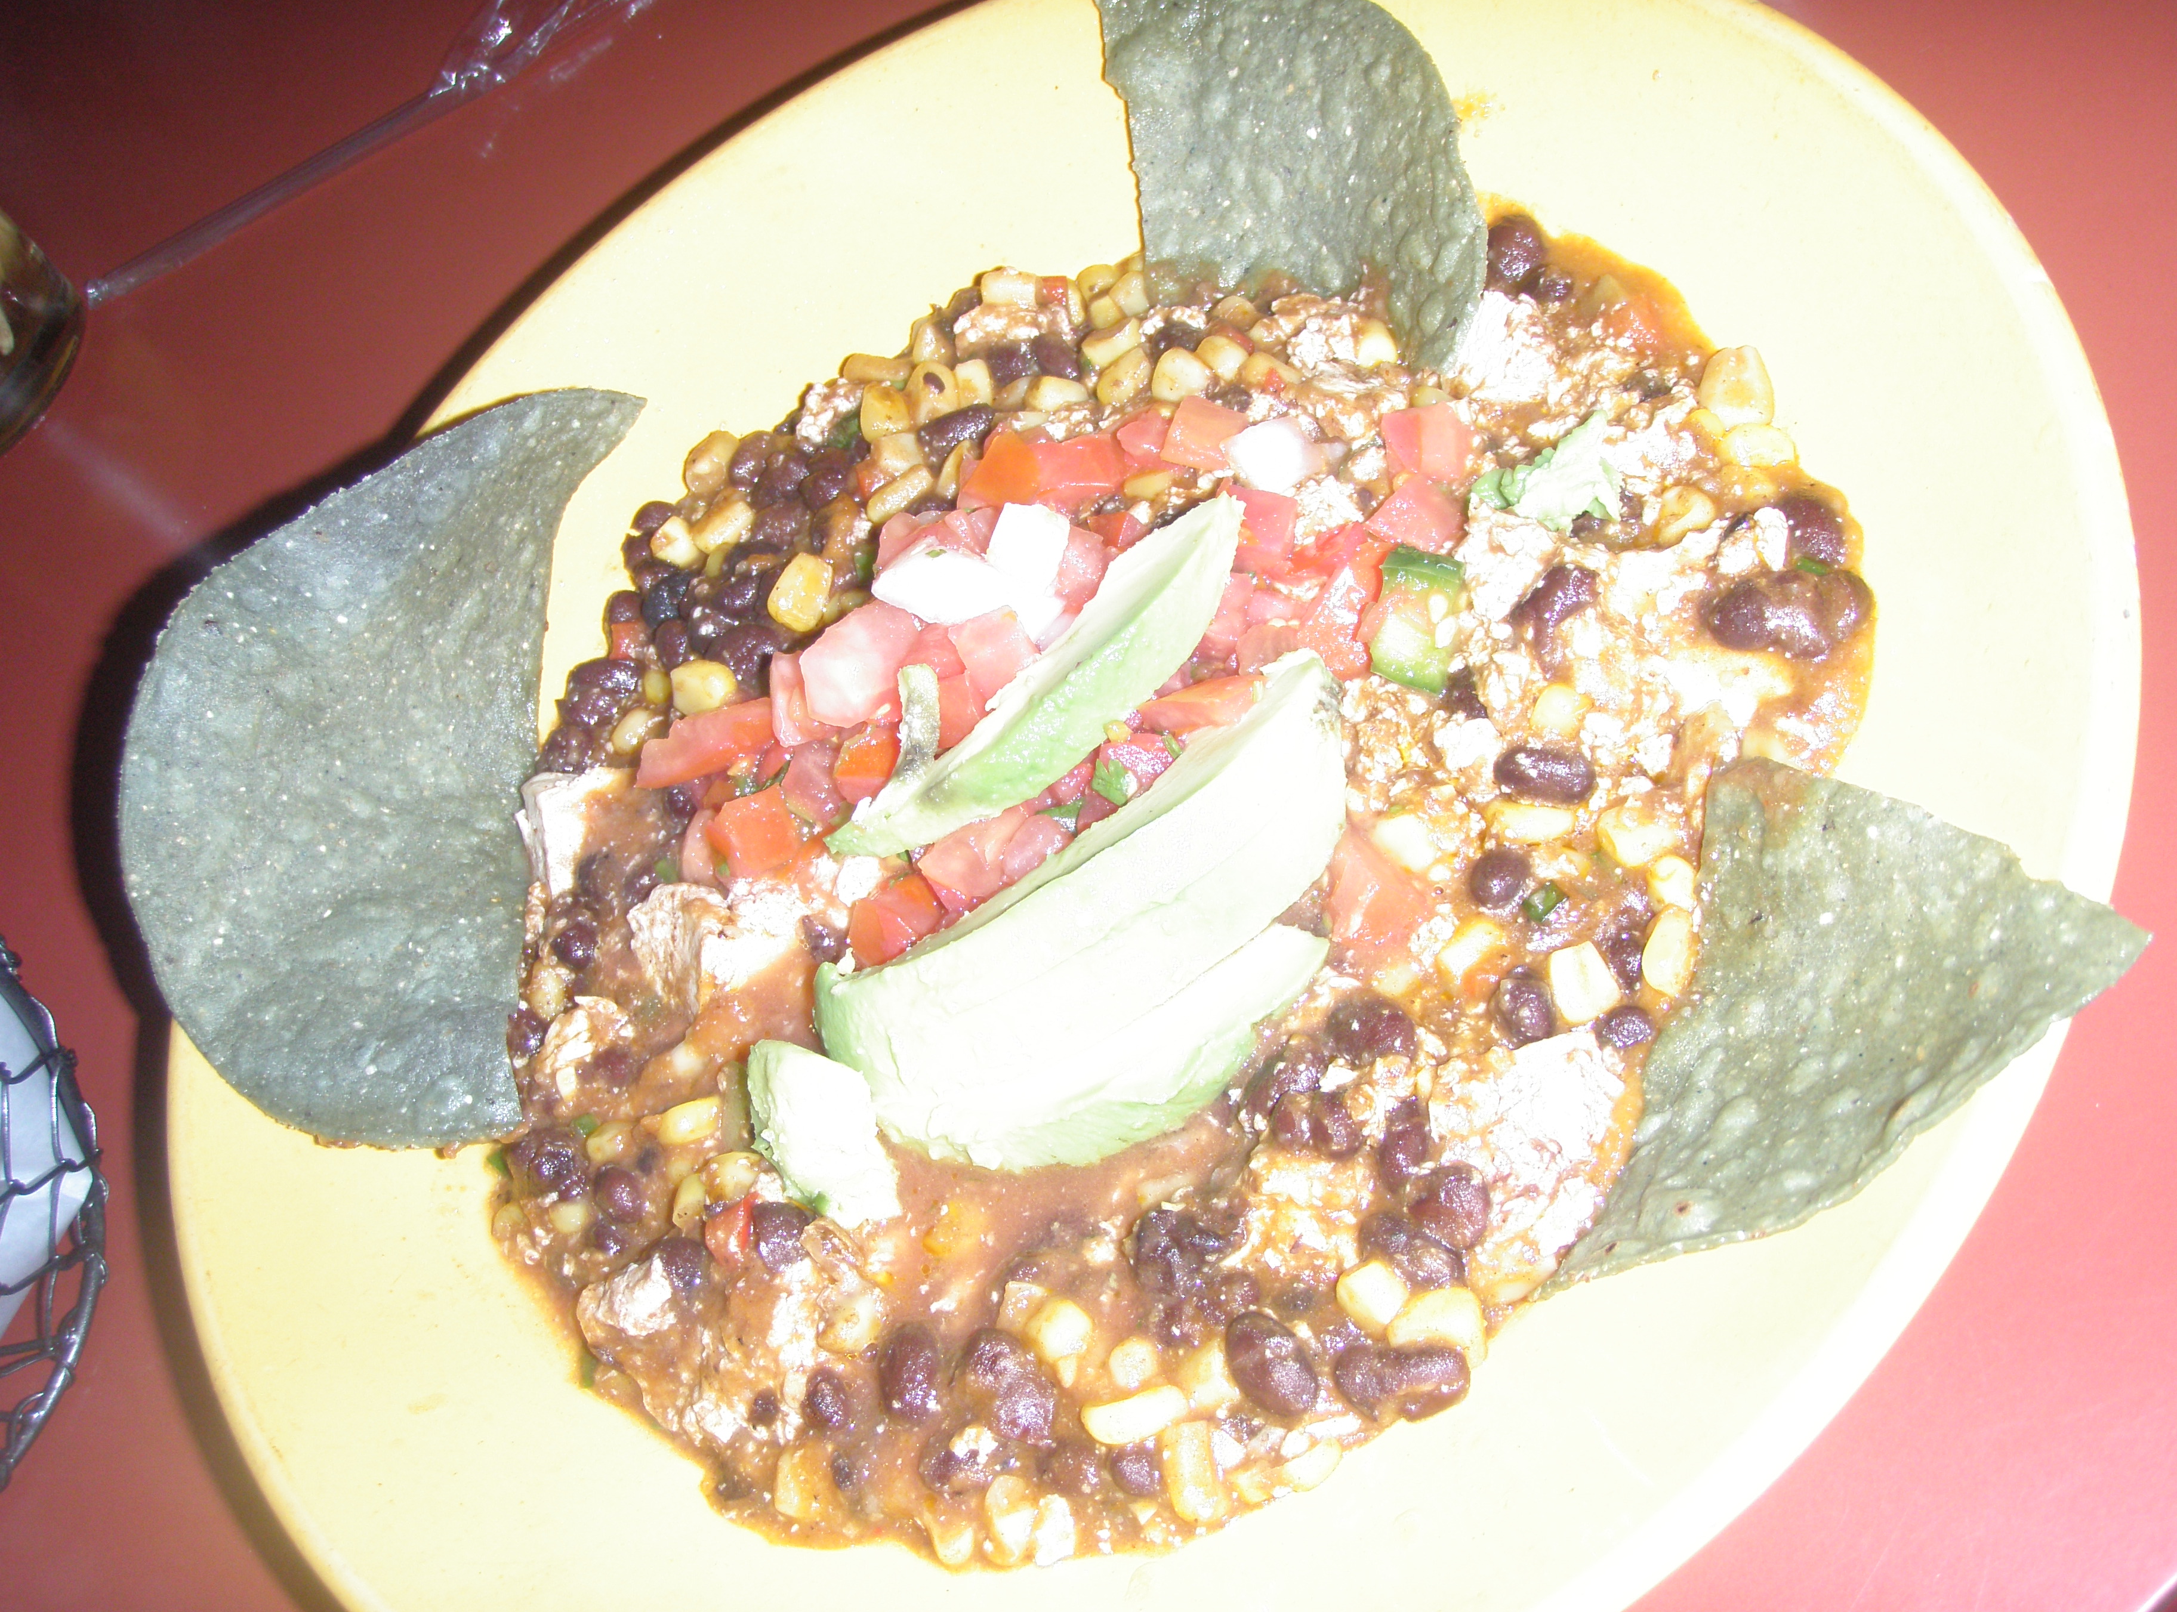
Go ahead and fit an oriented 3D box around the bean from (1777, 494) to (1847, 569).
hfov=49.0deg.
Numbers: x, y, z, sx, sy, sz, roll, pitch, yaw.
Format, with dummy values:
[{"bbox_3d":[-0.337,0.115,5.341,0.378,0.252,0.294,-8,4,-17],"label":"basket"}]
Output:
[{"bbox_3d":[0.091,-0.034,0.299,0.009,0.008,0.011,-31,52,10],"label":"bean"}]

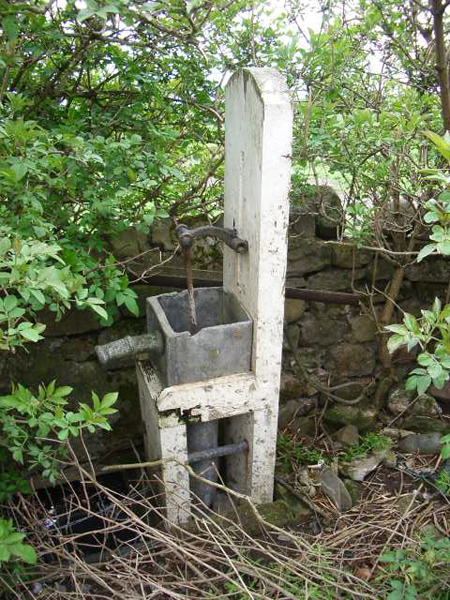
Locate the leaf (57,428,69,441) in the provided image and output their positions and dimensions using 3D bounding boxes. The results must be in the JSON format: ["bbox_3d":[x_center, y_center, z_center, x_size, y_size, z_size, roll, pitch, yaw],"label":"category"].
[{"bbox_3d":[-0.521,0.432,1.950,0.032,0.012,0.042,34,58,10],"label":"leaf"}]

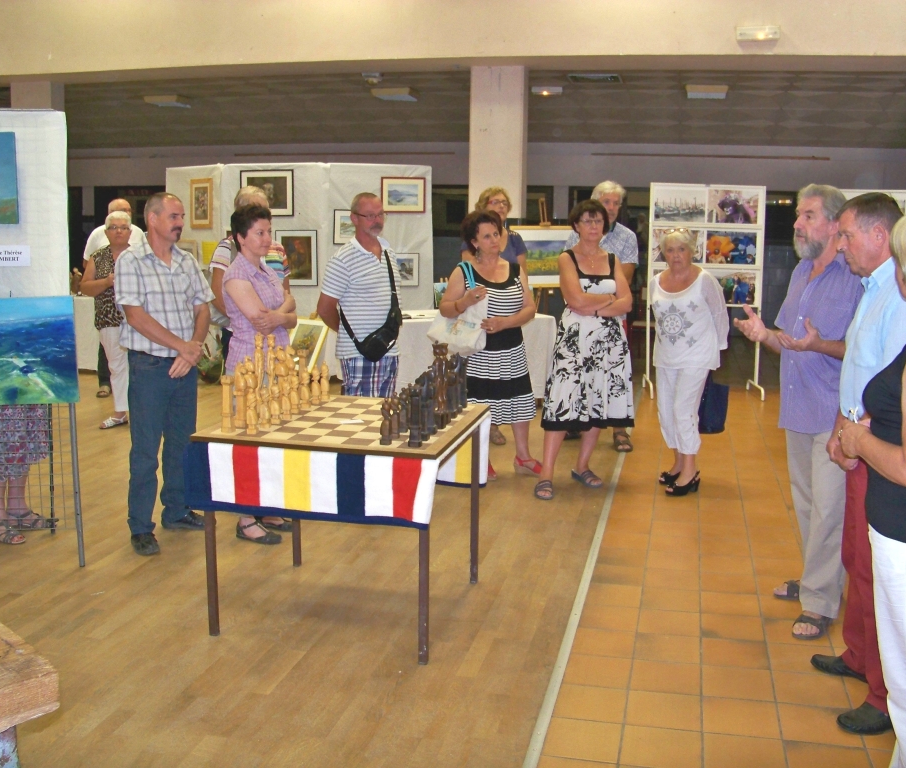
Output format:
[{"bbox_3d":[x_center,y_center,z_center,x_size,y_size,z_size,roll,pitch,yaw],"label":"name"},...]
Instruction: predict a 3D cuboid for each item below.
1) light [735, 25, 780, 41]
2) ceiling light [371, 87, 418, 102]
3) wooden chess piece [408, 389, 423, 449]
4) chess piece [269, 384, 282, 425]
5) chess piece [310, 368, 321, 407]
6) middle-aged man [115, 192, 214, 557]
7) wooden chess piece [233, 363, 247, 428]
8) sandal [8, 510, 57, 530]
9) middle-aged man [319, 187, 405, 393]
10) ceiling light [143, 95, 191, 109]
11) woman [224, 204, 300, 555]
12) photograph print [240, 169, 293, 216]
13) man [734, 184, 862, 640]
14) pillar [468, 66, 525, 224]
[{"bbox_3d":[2.570,-2.963,8.241,0.360,0.110,0.080,3,10,12],"label":"light"},{"bbox_3d":[-0.612,-2.980,10.048,0.440,0.130,0.400,3,10,13],"label":"ceiling light"},{"bbox_3d":[-0.133,0.116,3.464,0.048,0.210,0.048,3,10,13],"label":"wooden chess piece"},{"bbox_3d":[-0.669,0.070,3.678,0.041,0.160,0.040,3,10,13],"label":"chess piece"},{"bbox_3d":[-0.571,0.004,4.065,0.041,0.160,0.040,3,10,13],"label":"chess piece"},{"bbox_3d":[-1.370,-0.059,4.635,0.510,1.698,0.420,-8,13,-41],"label":"middle-aged man"},{"bbox_3d":[-0.833,0.038,3.826,0.056,0.256,0.048,3,10,14],"label":"wooden chess piece"},{"bbox_3d":[-2.145,0.699,4.980,0.255,0.090,0.095,2,10,9],"label":"sandal"},{"bbox_3d":[-0.532,-0.220,5.552,0.530,1.717,0.400,-5,12,-30],"label":"middle-aged man"},{"bbox_3d":[-2.960,-2.940,10.100,0.400,0.080,0.330,3,10,13],"label":"ceiling light"},{"bbox_3d":[-0.959,-0.060,4.828,0.340,1.650,0.440,5,11,27],"label":"woman"},{"bbox_3d":[-1.698,-1.744,8.938,0.520,0.425,0.030,3,10,13],"label":"photograph print"},{"bbox_3d":[1.330,0.078,3.714,0.520,1.700,0.540,-5,12,-31],"label":"man"},{"bbox_3d":[0.446,-1.555,9.655,0.520,3.040,0.280,3,10,13],"label":"pillar"}]

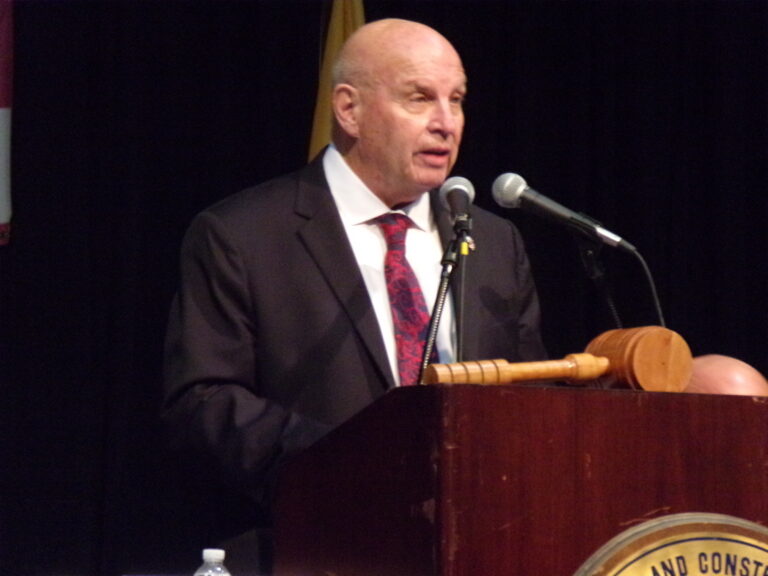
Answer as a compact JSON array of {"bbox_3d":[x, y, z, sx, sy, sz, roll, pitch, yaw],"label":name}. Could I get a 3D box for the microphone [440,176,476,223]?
[{"bbox_3d":[0.105,-0.114,9.490,0.051,0.051,0.180,0,16,-3],"label":"microphone"}]

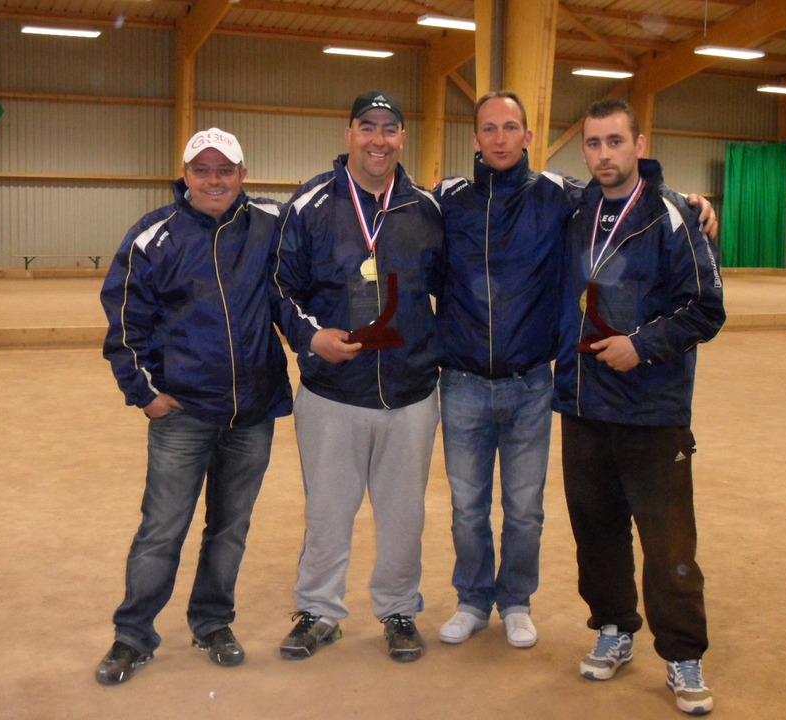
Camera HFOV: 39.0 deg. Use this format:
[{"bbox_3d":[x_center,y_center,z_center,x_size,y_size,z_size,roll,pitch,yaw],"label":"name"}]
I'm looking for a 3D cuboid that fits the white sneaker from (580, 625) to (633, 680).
[{"bbox_3d":[0.675,0.890,3.460,0.110,0.120,0.295,4,8,22],"label":"white sneaker"}]

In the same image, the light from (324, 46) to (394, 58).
[{"bbox_3d":[-0.725,-6.459,23.300,1.500,0.110,0.250,-1,8,-19],"label":"light"}]

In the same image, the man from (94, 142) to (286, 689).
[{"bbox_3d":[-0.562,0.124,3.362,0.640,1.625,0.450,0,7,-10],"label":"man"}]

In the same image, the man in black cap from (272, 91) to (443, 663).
[{"bbox_3d":[-0.091,0.053,3.473,0.600,1.755,0.430,1,7,-3],"label":"man in black cap"}]

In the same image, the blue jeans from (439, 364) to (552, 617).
[{"bbox_3d":[0.331,0.423,3.650,0.380,0.890,0.280,1,7,2],"label":"blue jeans"}]

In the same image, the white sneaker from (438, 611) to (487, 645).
[{"bbox_3d":[0.248,0.859,3.719,0.105,0.105,0.285,4,8,25],"label":"white sneaker"}]

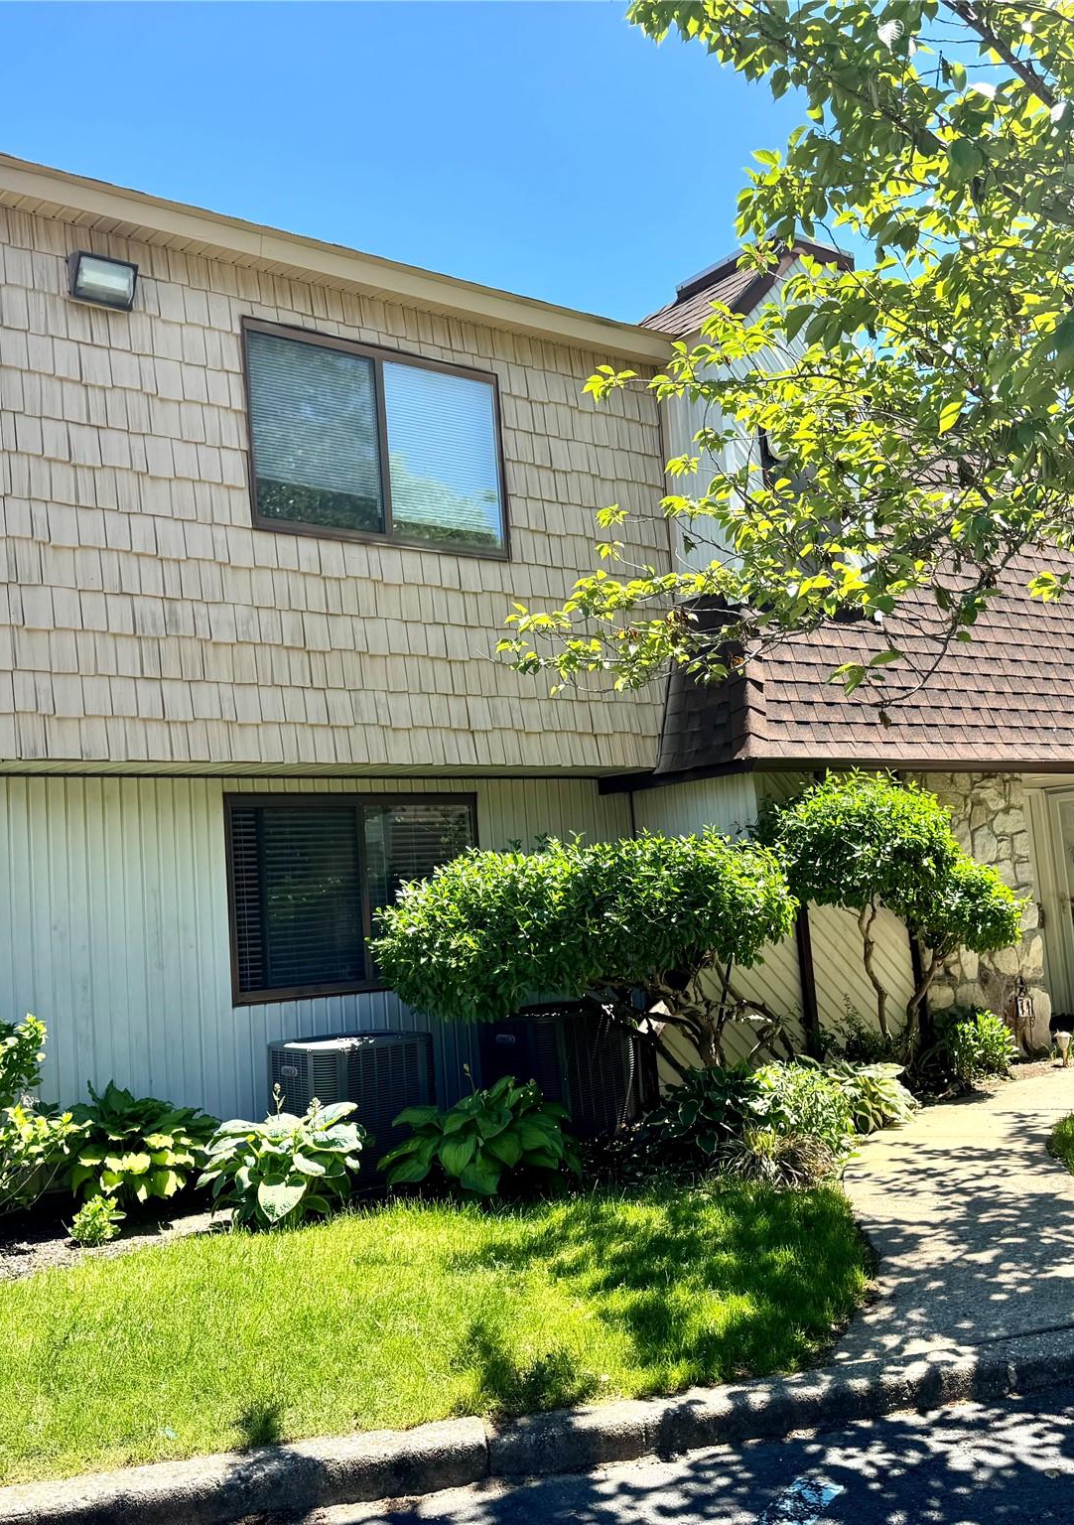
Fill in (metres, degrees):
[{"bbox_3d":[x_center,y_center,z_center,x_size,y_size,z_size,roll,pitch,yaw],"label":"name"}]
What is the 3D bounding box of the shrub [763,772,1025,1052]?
[{"bbox_3d":[2.326,1.101,8.966,1.818,2.050,1.313,1,-8,-38],"label":"shrub"}]

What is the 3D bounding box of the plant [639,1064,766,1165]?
[{"bbox_3d":[0.886,1.859,7.513,0.667,0.455,0.667,-4,-6,0],"label":"plant"}]

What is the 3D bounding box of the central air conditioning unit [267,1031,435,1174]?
[{"bbox_3d":[-0.977,1.854,7.565,0.717,0.722,0.717,1,-8,-38],"label":"central air conditioning unit"}]

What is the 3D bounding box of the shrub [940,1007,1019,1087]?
[{"bbox_3d":[3.068,1.972,9.858,0.510,0.480,0.490,1,-8,-38],"label":"shrub"}]

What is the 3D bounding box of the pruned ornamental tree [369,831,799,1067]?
[{"bbox_3d":[0.381,1.258,7.760,2.626,1.752,1.364,1,-8,-38],"label":"pruned ornamental tree"}]

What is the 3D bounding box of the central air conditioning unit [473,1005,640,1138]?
[{"bbox_3d":[0.154,1.843,8.366,0.768,0.758,0.768,1,-8,-38],"label":"central air conditioning unit"}]

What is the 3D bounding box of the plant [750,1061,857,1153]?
[{"bbox_3d":[1.481,1.896,7.906,0.580,0.430,0.550,1,-8,-38],"label":"plant"}]

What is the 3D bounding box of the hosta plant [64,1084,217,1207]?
[{"bbox_3d":[-2.053,2.000,7.289,0.730,0.560,0.680,1,-8,-38],"label":"hosta plant"}]

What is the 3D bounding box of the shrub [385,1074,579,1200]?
[{"bbox_3d":[-0.290,1.866,7.131,1.010,0.505,0.959,-4,-6,0],"label":"shrub"}]

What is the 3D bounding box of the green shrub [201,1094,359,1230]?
[{"bbox_3d":[-1.257,1.900,6.825,0.760,0.560,0.720,-4,-6,0],"label":"green shrub"}]

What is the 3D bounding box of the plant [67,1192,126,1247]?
[{"bbox_3d":[-2.044,2.096,6.524,0.260,0.220,0.250,1,-8,-38],"label":"plant"}]

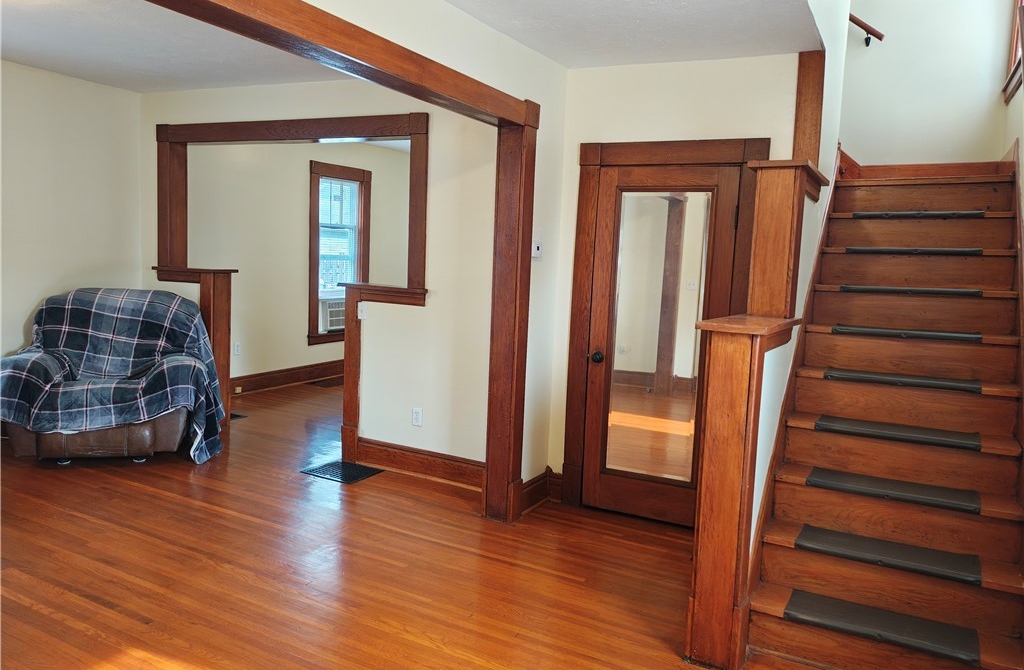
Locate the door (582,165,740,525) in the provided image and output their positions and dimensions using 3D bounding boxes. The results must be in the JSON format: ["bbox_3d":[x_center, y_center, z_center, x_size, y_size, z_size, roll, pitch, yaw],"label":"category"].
[{"bbox_3d":[0.817,0.058,4.153,0.780,1.994,0.047,5,7,27],"label":"door"}]

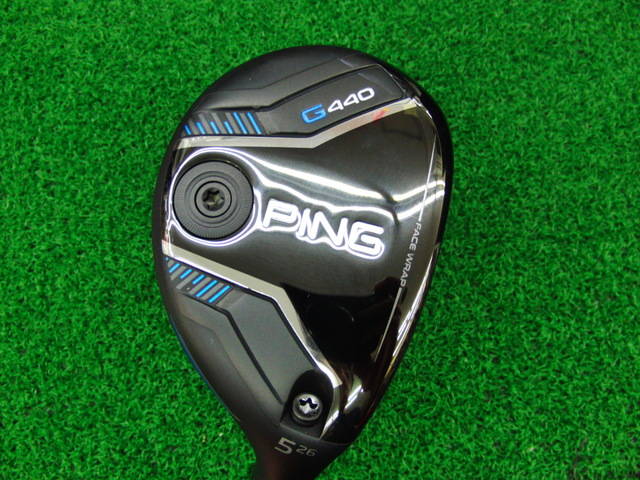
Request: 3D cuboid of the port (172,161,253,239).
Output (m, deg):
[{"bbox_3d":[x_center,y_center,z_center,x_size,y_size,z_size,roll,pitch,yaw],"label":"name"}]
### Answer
[{"bbox_3d":[-0.024,-0.009,0.157,0.018,0.005,0.018,0,80,-1],"label":"port"}]

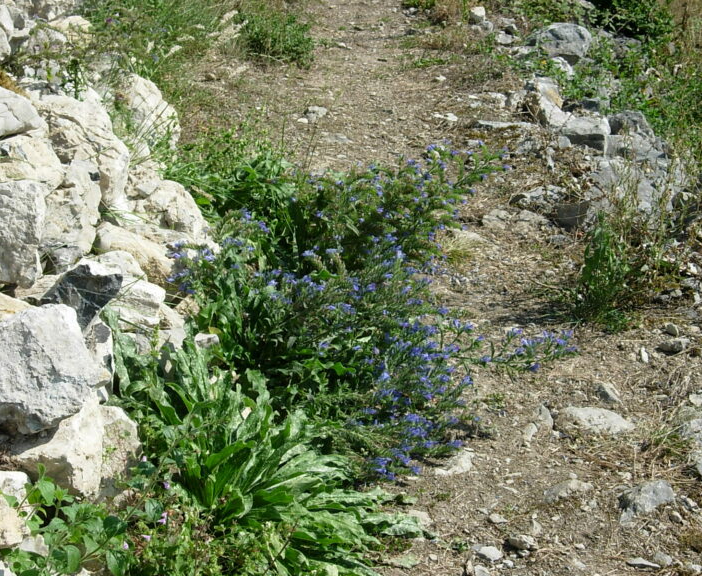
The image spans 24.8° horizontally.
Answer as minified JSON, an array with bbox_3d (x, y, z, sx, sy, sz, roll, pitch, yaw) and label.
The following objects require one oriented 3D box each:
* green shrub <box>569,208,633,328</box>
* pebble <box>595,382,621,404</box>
[{"bbox_3d":[0.520,-0.034,3.329,0.140,0.262,0.135,0,23,0],"label":"green shrub"},{"bbox_3d":[0.493,0.202,3.058,0.050,0.038,0.043,0,23,0],"label":"pebble"}]

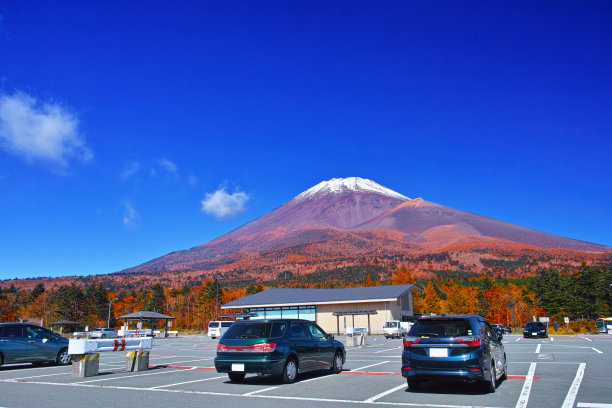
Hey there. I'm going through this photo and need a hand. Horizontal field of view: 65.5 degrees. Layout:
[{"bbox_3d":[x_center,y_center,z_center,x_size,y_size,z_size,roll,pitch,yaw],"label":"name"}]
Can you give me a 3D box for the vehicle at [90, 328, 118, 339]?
[{"bbox_3d":[-26.292,17.080,63.147,1.730,1.450,4.550,-8,-16,25],"label":"vehicle"}]

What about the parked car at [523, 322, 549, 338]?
[{"bbox_3d":[20.427,11.139,42.359,1.780,1.420,4.550,-8,-16,26],"label":"parked car"}]

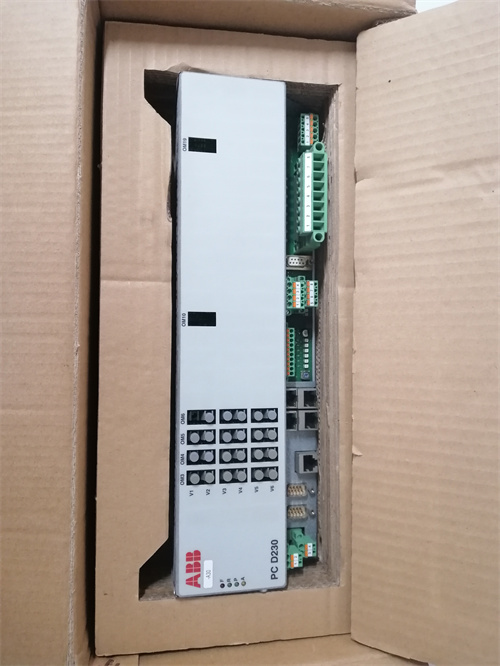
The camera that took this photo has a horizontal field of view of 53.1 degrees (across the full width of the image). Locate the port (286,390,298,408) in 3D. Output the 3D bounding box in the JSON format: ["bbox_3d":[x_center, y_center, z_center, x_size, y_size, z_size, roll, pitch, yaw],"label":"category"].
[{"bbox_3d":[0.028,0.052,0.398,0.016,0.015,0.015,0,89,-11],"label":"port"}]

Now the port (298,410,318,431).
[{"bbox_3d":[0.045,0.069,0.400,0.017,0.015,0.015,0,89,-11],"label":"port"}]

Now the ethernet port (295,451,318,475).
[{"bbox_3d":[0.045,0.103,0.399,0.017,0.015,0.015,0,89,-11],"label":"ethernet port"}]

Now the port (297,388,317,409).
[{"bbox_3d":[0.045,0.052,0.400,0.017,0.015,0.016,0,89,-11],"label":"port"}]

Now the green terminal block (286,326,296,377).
[{"bbox_3d":[0.030,0.016,0.410,0.009,0.017,0.039,0,89,-11],"label":"green terminal block"}]

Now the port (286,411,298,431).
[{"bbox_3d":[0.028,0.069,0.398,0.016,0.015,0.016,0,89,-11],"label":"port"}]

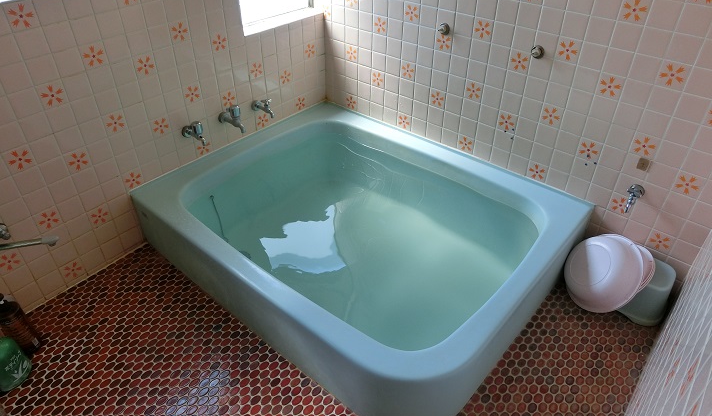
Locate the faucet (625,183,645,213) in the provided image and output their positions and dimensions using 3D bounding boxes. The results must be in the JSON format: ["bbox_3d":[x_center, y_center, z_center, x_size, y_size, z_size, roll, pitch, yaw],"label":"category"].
[{"bbox_3d":[1.162,-0.031,2.075,0.059,0.108,0.093,28,45,31],"label":"faucet"}]

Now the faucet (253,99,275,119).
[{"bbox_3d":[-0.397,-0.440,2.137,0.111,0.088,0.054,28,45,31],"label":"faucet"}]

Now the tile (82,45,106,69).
[{"bbox_3d":[-0.836,-0.482,1.575,0.010,0.075,0.075,28,45,31],"label":"tile"}]

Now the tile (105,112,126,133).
[{"bbox_3d":[-0.833,-0.295,1.708,0.009,0.072,0.072,27,45,31],"label":"tile"}]

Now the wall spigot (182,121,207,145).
[{"bbox_3d":[-0.619,-0.294,1.900,0.118,0.096,0.049,27,45,31],"label":"wall spigot"}]

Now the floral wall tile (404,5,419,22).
[{"bbox_3d":[0.275,-0.958,2.420,0.094,0.094,0.010,28,45,31],"label":"floral wall tile"}]

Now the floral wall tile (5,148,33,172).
[{"bbox_3d":[-1.037,-0.150,1.518,0.009,0.072,0.072,27,45,31],"label":"floral wall tile"}]

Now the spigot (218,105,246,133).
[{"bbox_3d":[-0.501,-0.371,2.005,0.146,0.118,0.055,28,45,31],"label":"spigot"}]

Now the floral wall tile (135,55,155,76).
[{"bbox_3d":[-0.731,-0.492,1.708,0.009,0.072,0.072,27,45,31],"label":"floral wall tile"}]

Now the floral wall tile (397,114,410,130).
[{"bbox_3d":[0.220,-0.392,2.225,0.072,0.072,0.009,28,45,32],"label":"floral wall tile"}]

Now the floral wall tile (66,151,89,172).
[{"bbox_3d":[-0.935,-0.160,1.661,0.009,0.072,0.072,27,45,31],"label":"floral wall tile"}]

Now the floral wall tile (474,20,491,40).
[{"bbox_3d":[0.571,-0.805,2.215,0.094,0.094,0.010,28,45,31],"label":"floral wall tile"}]

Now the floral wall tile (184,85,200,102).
[{"bbox_3d":[-0.629,-0.439,1.898,0.009,0.072,0.072,27,45,31],"label":"floral wall tile"}]

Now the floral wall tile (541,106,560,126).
[{"bbox_3d":[0.698,-0.327,1.765,0.075,0.075,0.010,28,45,31],"label":"floral wall tile"}]

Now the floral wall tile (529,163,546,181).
[{"bbox_3d":[0.701,-0.137,1.907,0.075,0.075,0.010,28,45,31],"label":"floral wall tile"}]

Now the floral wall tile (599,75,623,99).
[{"bbox_3d":[0.810,-0.390,1.575,0.072,0.072,0.009,28,45,32],"label":"floral wall tile"}]

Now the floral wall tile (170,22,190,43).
[{"bbox_3d":[-0.628,-0.626,1.756,0.009,0.072,0.072,27,45,31],"label":"floral wall tile"}]

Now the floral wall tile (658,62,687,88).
[{"bbox_3d":[0.935,-0.391,1.457,0.075,0.075,0.010,28,45,31],"label":"floral wall tile"}]

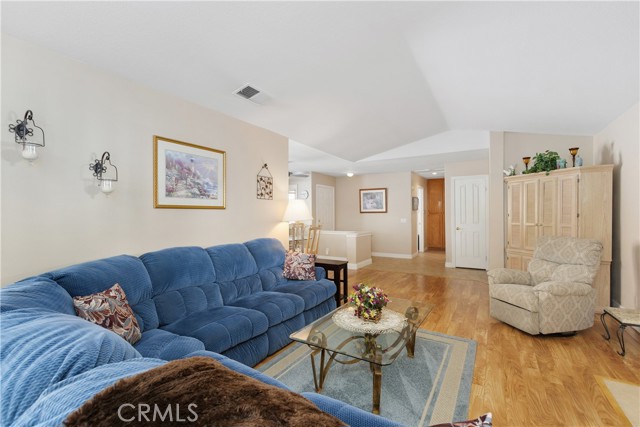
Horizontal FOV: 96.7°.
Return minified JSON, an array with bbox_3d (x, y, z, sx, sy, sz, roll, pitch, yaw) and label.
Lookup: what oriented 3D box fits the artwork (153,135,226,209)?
[{"bbox_3d":[-1.296,-0.381,2.954,0.035,0.672,0.830,0,0,31],"label":"artwork"}]

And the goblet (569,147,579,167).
[{"bbox_3d":[3.391,-0.725,3.800,0.105,0.298,0.105,0,0,31],"label":"goblet"}]

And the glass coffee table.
[{"bbox_3d":[0.410,1.042,2.250,0.660,0.446,1.240,0,0,32],"label":"glass coffee table"}]

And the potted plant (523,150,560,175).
[{"bbox_3d":[3.300,-0.755,4.240,0.320,0.340,0.430,0,0,-14],"label":"potted plant"}]

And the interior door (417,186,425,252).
[{"bbox_3d":[3.199,0.255,8.993,0.060,2.040,0.850,0,0,31],"label":"interior door"}]

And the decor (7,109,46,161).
[{"bbox_3d":[-1.889,-0.493,1.835,0.180,0.325,0.135,0,0,31],"label":"decor"}]

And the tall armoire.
[{"bbox_3d":[3.575,0.340,4.290,0.720,1.850,1.360,0,0,-14],"label":"tall armoire"}]

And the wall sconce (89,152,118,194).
[{"bbox_3d":[-1.667,-0.307,2.203,0.240,0.335,0.150,0,0,32],"label":"wall sconce"}]

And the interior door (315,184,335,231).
[{"bbox_3d":[0.188,0.268,8.536,0.060,2.040,0.940,0,0,31],"label":"interior door"}]

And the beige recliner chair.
[{"bbox_3d":[2.586,0.783,3.283,0.950,0.980,0.700,0,0,-13],"label":"beige recliner chair"}]

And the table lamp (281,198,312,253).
[{"bbox_3d":[-0.330,0.200,4.250,0.455,0.850,0.455,0,0,0],"label":"table lamp"}]

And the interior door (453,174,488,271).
[{"bbox_3d":[3.400,0.240,6.430,0.680,2.060,0.080,0,0,32],"label":"interior door"}]

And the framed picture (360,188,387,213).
[{"bbox_3d":[1.615,-0.380,8.450,0.860,0.730,0.040,0,0,32],"label":"framed picture"}]

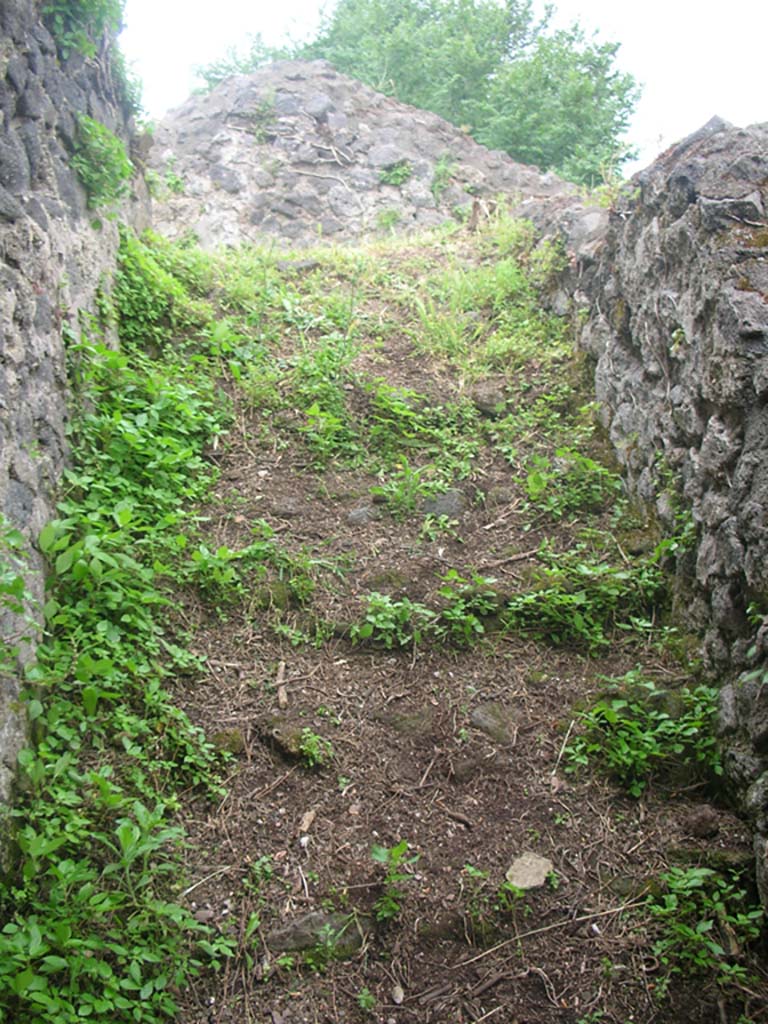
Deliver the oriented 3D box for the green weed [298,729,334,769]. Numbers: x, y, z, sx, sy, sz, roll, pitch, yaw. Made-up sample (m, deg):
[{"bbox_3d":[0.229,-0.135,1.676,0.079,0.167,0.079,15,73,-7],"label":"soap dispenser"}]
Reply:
[{"bbox_3d":[-0.184,0.644,2.820,0.097,0.095,0.085,0,7,0],"label":"green weed"}]

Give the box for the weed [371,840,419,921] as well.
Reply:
[{"bbox_3d":[0.025,0.883,2.480,0.112,0.170,0.100,0,7,0],"label":"weed"}]

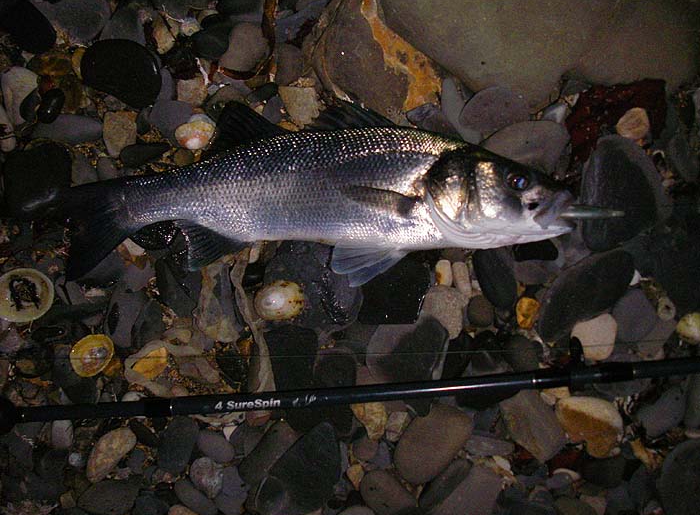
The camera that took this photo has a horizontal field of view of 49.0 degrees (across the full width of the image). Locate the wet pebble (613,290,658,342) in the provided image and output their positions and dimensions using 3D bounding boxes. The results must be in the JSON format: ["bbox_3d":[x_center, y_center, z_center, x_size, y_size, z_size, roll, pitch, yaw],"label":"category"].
[{"bbox_3d":[0.259,0.054,0.701,0.052,0.019,0.040,-43,83,-7],"label":"wet pebble"}]

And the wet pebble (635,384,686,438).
[{"bbox_3d":[0.271,0.133,0.666,0.031,0.020,0.054,43,79,11],"label":"wet pebble"}]

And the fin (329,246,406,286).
[{"bbox_3d":[0.018,0.008,0.669,0.066,0.018,0.034,0,81,0],"label":"fin"}]

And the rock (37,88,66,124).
[{"bbox_3d":[-0.287,-0.145,0.736,0.022,0.014,0.036,23,81,4],"label":"rock"}]

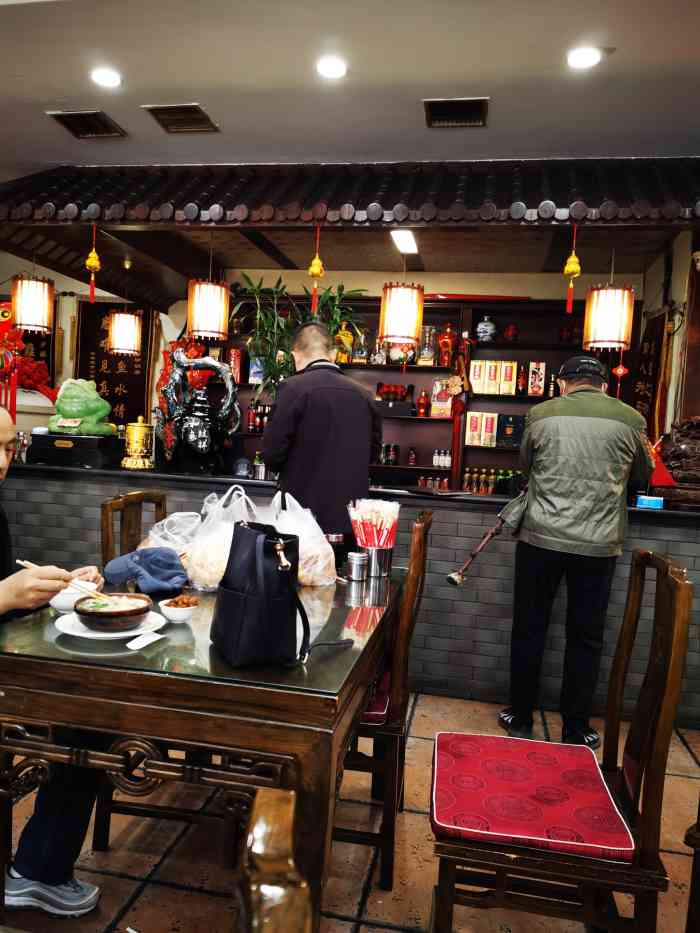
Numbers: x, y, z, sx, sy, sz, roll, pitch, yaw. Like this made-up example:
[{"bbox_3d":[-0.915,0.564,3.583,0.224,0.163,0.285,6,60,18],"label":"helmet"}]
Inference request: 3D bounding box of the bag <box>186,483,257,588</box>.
[{"bbox_3d":[-0.407,0.219,2.346,0.250,0.325,0.210,4,3,11],"label":"bag"}]

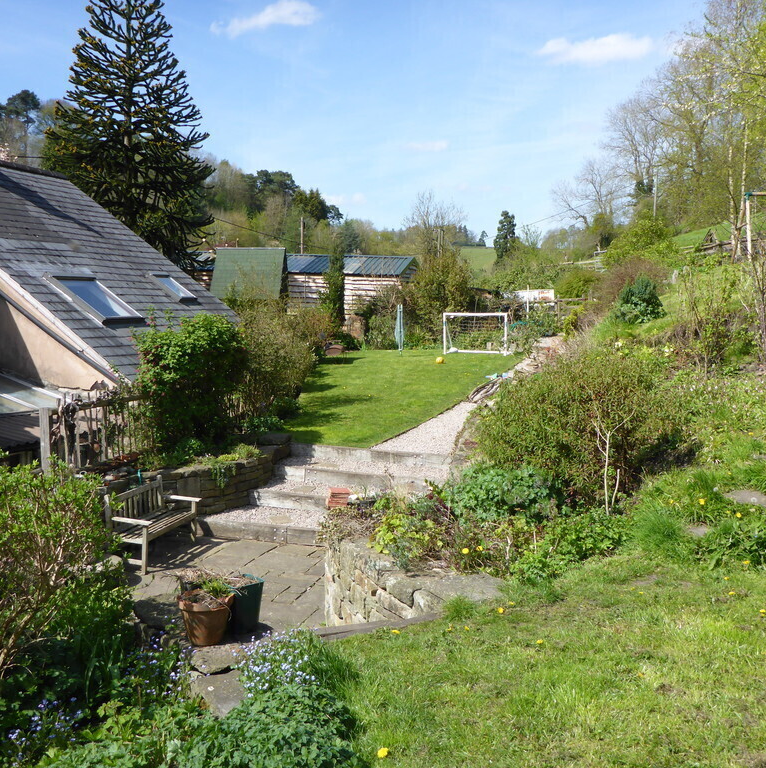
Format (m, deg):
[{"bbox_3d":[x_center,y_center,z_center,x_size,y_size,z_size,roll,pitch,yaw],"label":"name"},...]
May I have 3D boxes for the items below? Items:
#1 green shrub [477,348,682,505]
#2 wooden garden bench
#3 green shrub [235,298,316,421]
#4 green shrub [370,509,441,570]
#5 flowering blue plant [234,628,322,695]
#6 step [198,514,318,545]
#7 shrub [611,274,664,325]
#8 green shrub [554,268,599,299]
[{"bbox_3d":[2.231,0.446,9.600,2.100,1.600,1.850,1,6,0],"label":"green shrub"},{"bbox_3d":[-2.961,1.745,10.565,0.620,0.900,1.420,2,6,14],"label":"wooden garden bench"},{"bbox_3d":[-2.154,-0.451,16.600,1.550,2.350,1.700,1,6,0],"label":"green shrub"},{"bbox_3d":[0.196,1.360,7.200,0.600,0.450,0.550,1,6,0],"label":"green shrub"},{"bbox_3d":[-0.599,1.575,4.700,0.460,0.290,0.380,1,6,0],"label":"flowering blue plant"},{"bbox_3d":[-1.605,2.020,11.325,1.750,0.220,0.220,2,6,14],"label":"step"},{"bbox_3d":[6.015,-1.989,19.500,1.200,1.120,1.150,1,6,0],"label":"shrub"},{"bbox_3d":[7.749,-3.964,33.000,1.750,1.250,1.600,1,6,0],"label":"green shrub"}]

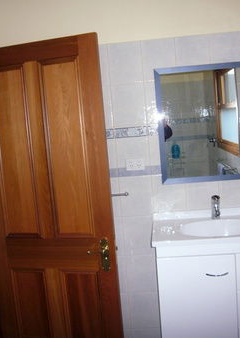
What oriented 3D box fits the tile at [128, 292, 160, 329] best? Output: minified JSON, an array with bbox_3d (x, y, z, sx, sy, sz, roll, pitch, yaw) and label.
[{"bbox_3d":[0.173,0.933,2.402,0.201,0.250,0.010,-5,7,6],"label":"tile"}]

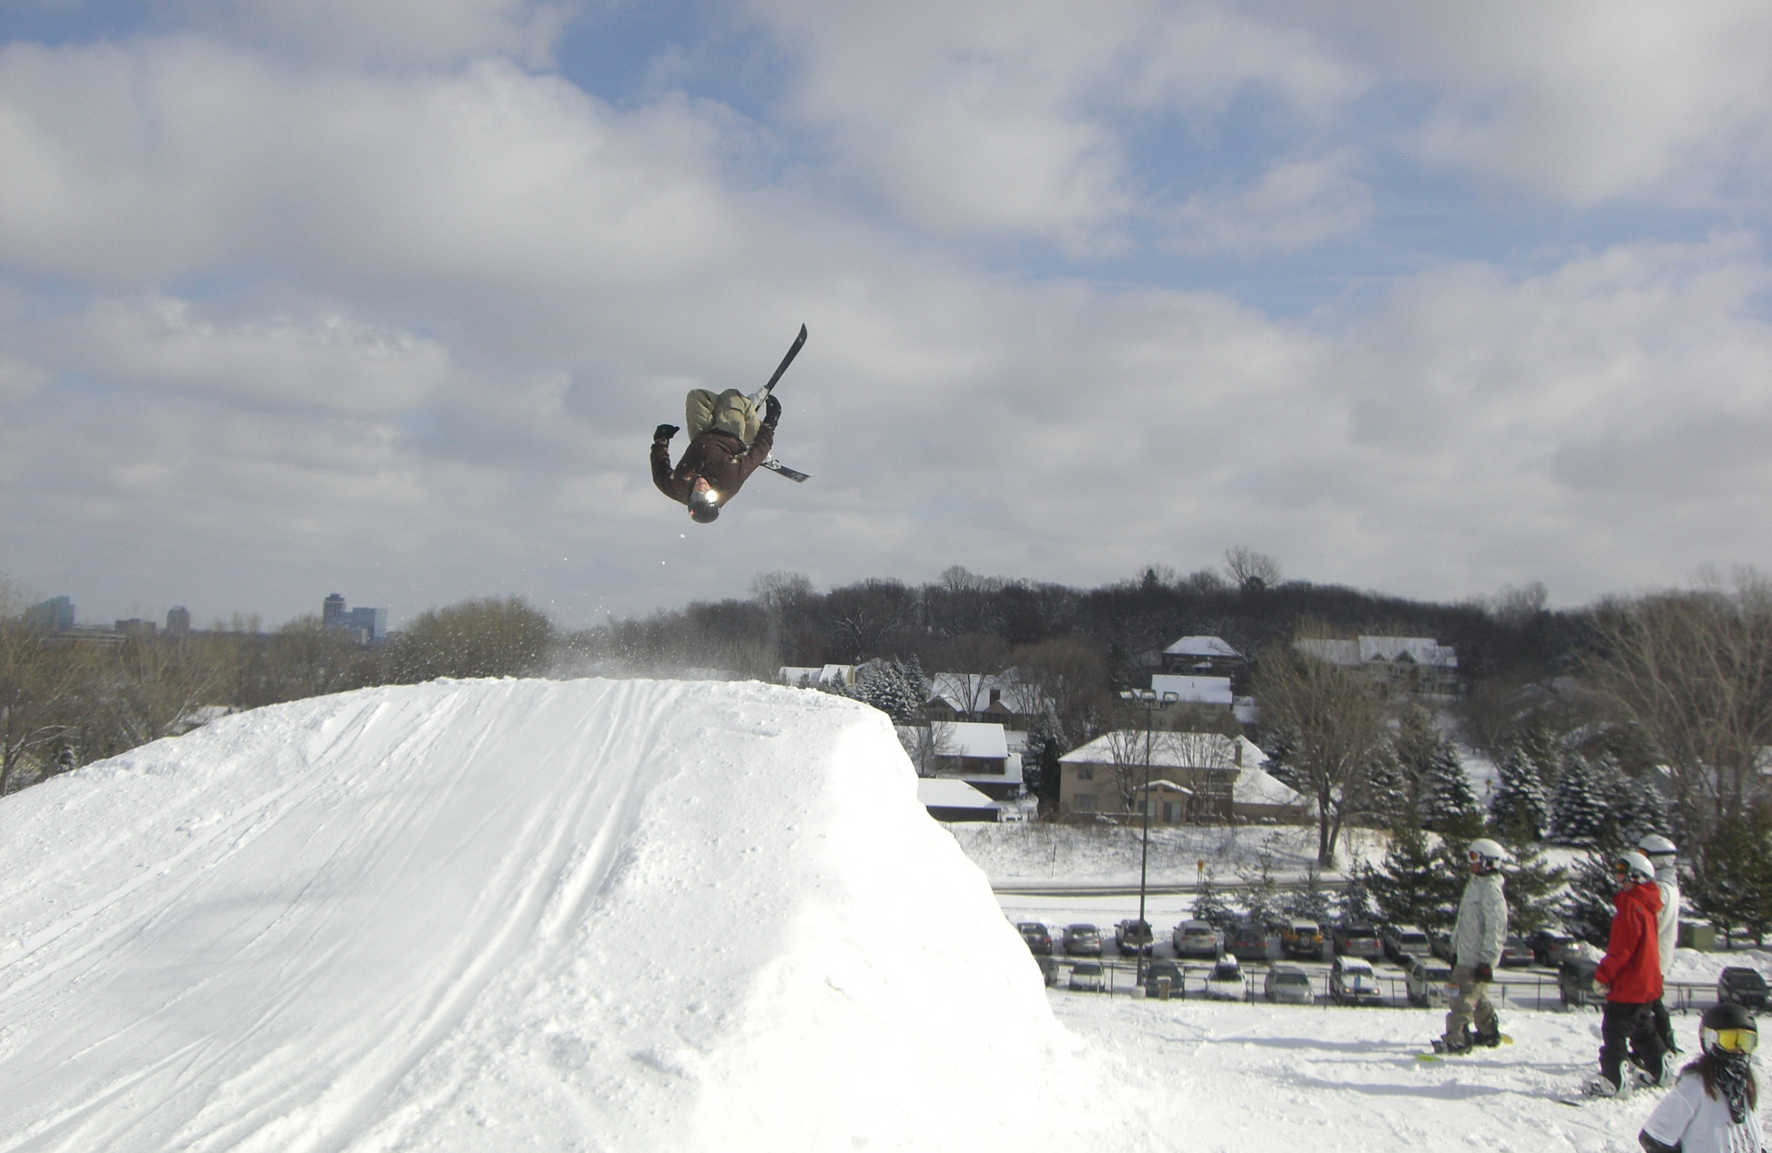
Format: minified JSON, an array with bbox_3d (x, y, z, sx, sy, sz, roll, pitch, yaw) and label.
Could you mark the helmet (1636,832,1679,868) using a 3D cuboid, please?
[{"bbox_3d":[5.793,2.052,14.600,0.290,0.250,0.230,0,-2,26],"label":"helmet"}]

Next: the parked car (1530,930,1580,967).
[{"bbox_3d":[33.940,18.756,99.011,1.800,1.470,4.700,1,-2,7],"label":"parked car"}]

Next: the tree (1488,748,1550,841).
[{"bbox_3d":[54.732,18.486,168.103,5.300,8.100,5.300,1,-2,0],"label":"tree"}]

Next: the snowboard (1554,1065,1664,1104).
[{"bbox_3d":[5.303,3.597,13.936,1.500,0.200,0.290,3,-3,-34],"label":"snowboard"}]

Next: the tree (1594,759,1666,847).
[{"bbox_3d":[69.368,21.061,181.000,6.700,7.730,6.700,2,-2,0],"label":"tree"}]

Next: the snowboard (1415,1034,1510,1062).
[{"bbox_3d":[4.902,3.974,16.400,0.280,0.110,1.460,0,-3,44],"label":"snowboard"}]

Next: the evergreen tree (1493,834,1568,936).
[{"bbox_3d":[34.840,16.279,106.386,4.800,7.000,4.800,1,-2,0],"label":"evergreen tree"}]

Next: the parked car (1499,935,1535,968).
[{"bbox_3d":[33.897,20.215,106.300,1.780,1.450,4.700,1,-2,4],"label":"parked car"}]

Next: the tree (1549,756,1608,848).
[{"bbox_3d":[58.669,18.842,165.000,4.800,7.800,4.800,1,-2,0],"label":"tree"}]

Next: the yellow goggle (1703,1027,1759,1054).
[{"bbox_3d":[3.609,1.976,8.300,0.190,0.110,0.150,2,-2,-3],"label":"yellow goggle"}]

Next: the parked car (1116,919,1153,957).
[{"bbox_3d":[13.744,19.754,107.800,1.850,1.690,5.200,1,-2,4],"label":"parked car"}]

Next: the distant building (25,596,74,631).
[{"bbox_3d":[-1117.338,55.756,2600.000,43.000,57.000,48.000,1,-2,4],"label":"distant building"}]

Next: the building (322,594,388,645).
[{"bbox_3d":[-627.749,53.199,2300.000,75.000,66.000,45.000,3,-2,-11],"label":"building"}]

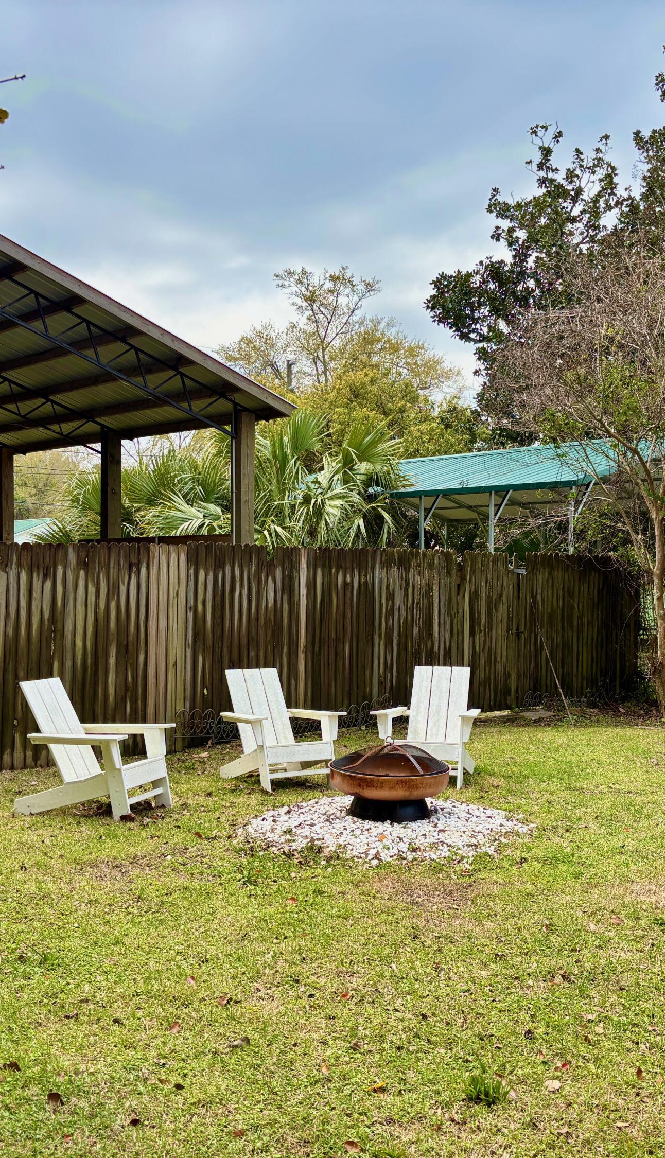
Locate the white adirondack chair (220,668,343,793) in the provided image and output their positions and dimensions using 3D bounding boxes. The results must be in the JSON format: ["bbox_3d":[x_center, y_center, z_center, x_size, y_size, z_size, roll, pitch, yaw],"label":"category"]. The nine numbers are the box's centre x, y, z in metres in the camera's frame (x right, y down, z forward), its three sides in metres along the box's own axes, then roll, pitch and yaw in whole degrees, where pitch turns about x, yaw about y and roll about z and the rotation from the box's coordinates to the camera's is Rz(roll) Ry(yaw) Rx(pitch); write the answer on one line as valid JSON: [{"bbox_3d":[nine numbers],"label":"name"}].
[{"bbox_3d":[-0.428,1.131,8.848,0.769,0.833,0.865,1,-1,-31],"label":"white adirondack chair"}]

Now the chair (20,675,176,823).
[{"bbox_3d":[-1.557,1.090,7.564,0.865,0.833,0.769,0,-1,19],"label":"chair"}]

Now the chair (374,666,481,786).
[{"bbox_3d":[0.766,1.117,8.893,0.769,0.833,0.865,0,-1,16],"label":"chair"}]

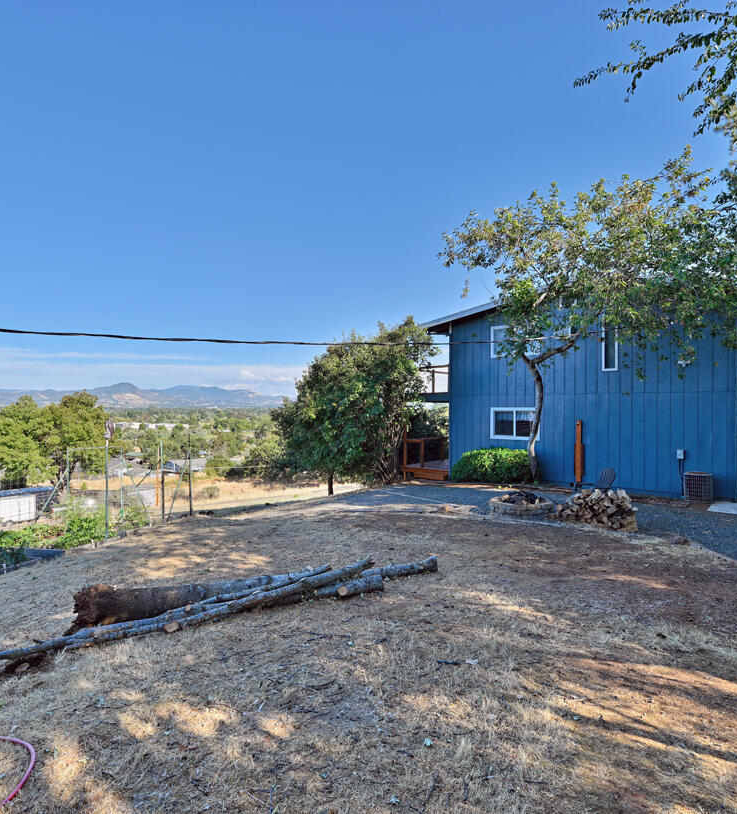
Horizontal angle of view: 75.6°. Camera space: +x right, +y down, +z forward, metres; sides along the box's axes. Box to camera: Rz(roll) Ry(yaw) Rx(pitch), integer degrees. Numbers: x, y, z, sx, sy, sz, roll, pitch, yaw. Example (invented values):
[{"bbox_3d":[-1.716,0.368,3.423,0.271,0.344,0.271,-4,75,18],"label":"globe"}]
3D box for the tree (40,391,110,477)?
[{"bbox_3d":[-27.770,3.365,45.000,5.600,9.860,5.600,0,0,-32],"label":"tree"}]

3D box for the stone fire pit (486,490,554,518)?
[{"bbox_3d":[3.280,2.100,10.200,1.300,0.300,1.300,0,0,18],"label":"stone fire pit"}]

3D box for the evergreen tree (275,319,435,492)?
[{"bbox_3d":[-0.470,0.020,16.000,5.200,5.950,4.700,0,0,-2],"label":"evergreen tree"}]

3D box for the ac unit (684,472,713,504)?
[{"bbox_3d":[8.280,1.985,11.900,0.600,0.700,0.600,0,0,41],"label":"ac unit"}]

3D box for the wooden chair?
[{"bbox_3d":[5.270,1.840,10.800,0.820,0.950,0.740,0,0,-22],"label":"wooden chair"}]

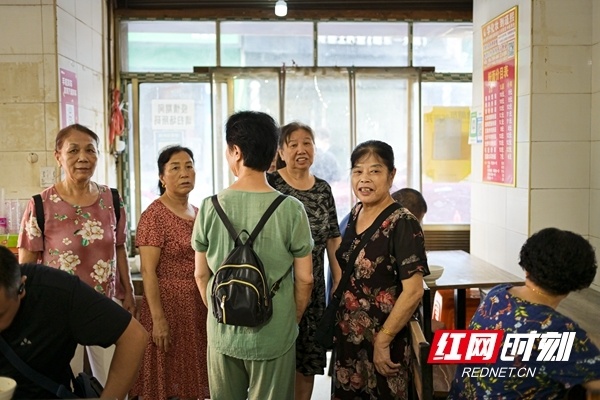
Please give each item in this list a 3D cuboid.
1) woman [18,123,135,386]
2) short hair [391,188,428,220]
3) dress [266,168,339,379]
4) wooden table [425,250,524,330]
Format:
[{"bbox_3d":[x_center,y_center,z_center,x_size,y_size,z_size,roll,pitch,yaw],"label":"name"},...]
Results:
[{"bbox_3d":[-0.885,0.469,2.679,0.470,1.545,0.300,-1,3,-22],"label":"woman"},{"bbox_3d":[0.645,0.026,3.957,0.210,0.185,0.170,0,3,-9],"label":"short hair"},{"bbox_3d":[-0.005,0.326,3.052,0.430,0.950,0.270,0,3,-1],"label":"dress"},{"bbox_3d":[0.920,0.785,4.189,0.600,0.750,1.250,0,3,-2],"label":"wooden table"}]

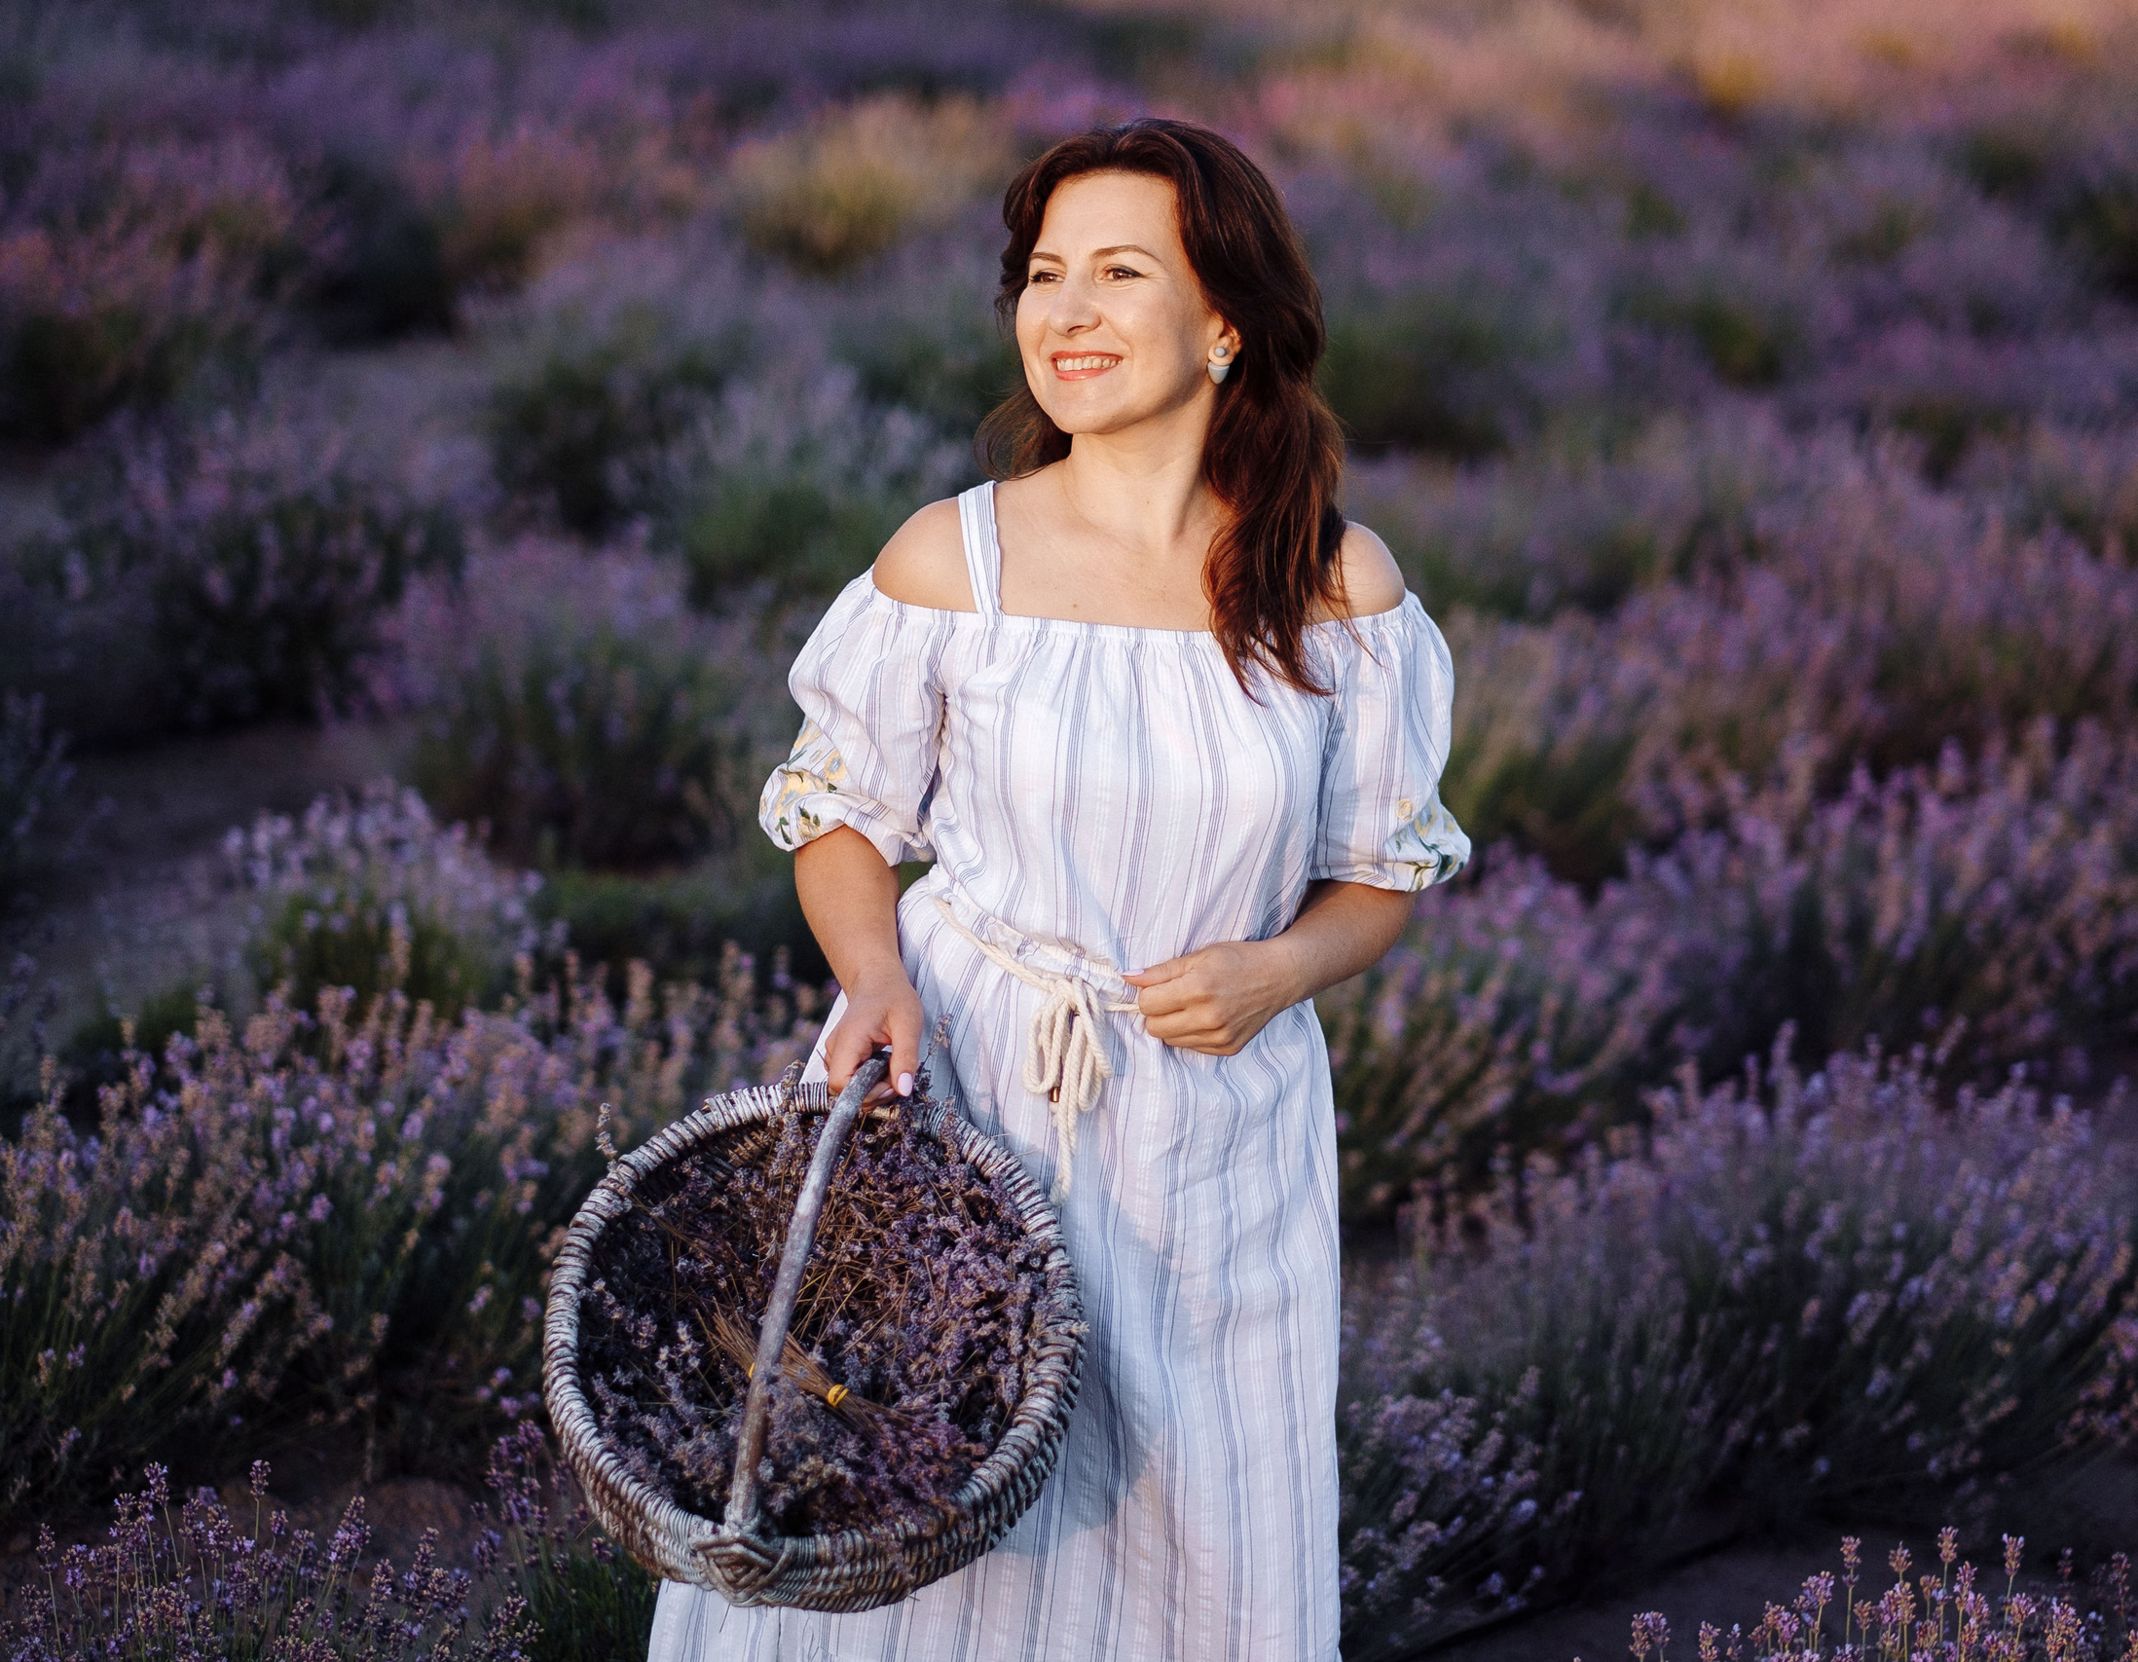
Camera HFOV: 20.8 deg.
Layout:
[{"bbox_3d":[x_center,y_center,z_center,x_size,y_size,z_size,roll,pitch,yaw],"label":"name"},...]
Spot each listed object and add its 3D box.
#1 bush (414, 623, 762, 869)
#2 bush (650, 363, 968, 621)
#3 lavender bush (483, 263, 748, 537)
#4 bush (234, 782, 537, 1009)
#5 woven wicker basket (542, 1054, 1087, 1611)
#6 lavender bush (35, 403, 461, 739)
[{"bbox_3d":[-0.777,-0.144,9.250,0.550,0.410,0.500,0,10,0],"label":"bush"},{"bbox_3d":[-0.508,-0.666,11.400,0.630,0.460,0.560,0,10,0],"label":"bush"},{"bbox_3d":[-0.954,-0.902,12.200,0.560,0.520,0.540,0,10,0],"label":"lavender bush"},{"bbox_3d":[-0.974,0.101,8.300,0.450,0.340,0.420,0,10,0],"label":"bush"},{"bbox_3d":[-0.182,0.356,4.200,0.385,0.390,0.360,17,-28,12],"label":"woven wicker basket"},{"bbox_3d":[-1.456,-0.460,10.300,0.740,0.540,0.660,0,10,0],"label":"lavender bush"}]

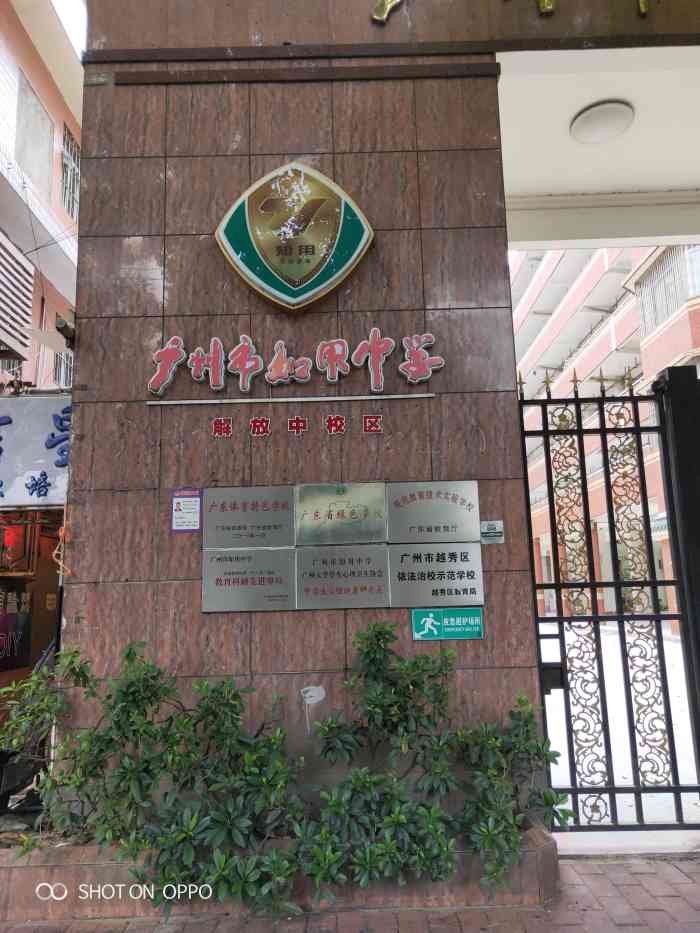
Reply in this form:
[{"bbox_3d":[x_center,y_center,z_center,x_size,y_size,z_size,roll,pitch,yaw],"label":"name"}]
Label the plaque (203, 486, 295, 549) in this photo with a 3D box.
[{"bbox_3d":[-0.659,0.330,4.042,0.600,0.400,0.020,-2,-8,0],"label":"plaque"}]

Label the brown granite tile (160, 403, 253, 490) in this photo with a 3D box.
[{"bbox_3d":[-0.957,-0.153,4.133,0.600,0.596,0.020,-2,-8,0],"label":"brown granite tile"}]

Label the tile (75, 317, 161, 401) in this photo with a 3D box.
[{"bbox_3d":[-1.573,-0.726,4.216,0.600,0.596,0.020,-2,-8,0],"label":"tile"}]

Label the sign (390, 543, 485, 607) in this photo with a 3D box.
[{"bbox_3d":[0.555,0.696,3.992,0.600,0.400,0.020,-2,-8,0],"label":"sign"}]

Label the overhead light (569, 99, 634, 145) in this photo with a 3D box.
[{"bbox_3d":[2.062,-2.775,5.062,0.499,0.100,0.499,-1,-8,0],"label":"overhead light"}]

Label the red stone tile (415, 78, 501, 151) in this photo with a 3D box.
[{"bbox_3d":[0.751,-2.470,4.351,0.580,0.576,0.030,-1,-8,0],"label":"red stone tile"}]

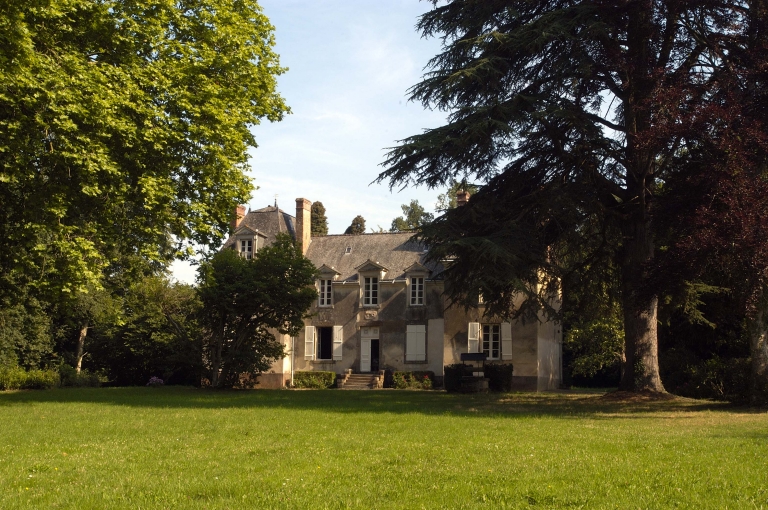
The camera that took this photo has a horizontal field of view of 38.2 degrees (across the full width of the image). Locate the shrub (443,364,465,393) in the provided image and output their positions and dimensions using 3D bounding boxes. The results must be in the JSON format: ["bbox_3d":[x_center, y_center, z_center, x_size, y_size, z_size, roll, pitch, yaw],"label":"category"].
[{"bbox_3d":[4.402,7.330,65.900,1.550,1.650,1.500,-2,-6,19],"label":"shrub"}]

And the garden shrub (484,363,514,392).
[{"bbox_3d":[6.774,7.271,65.405,1.600,1.700,1.500,-2,-6,19],"label":"garden shrub"}]

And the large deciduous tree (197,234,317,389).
[{"bbox_3d":[-8.016,3.631,70.183,7.300,9.700,6.800,0,-6,0],"label":"large deciduous tree"}]

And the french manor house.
[{"bbox_3d":[0.067,2.553,74.403,22.395,12.796,8.928,-2,-6,19],"label":"french manor house"}]

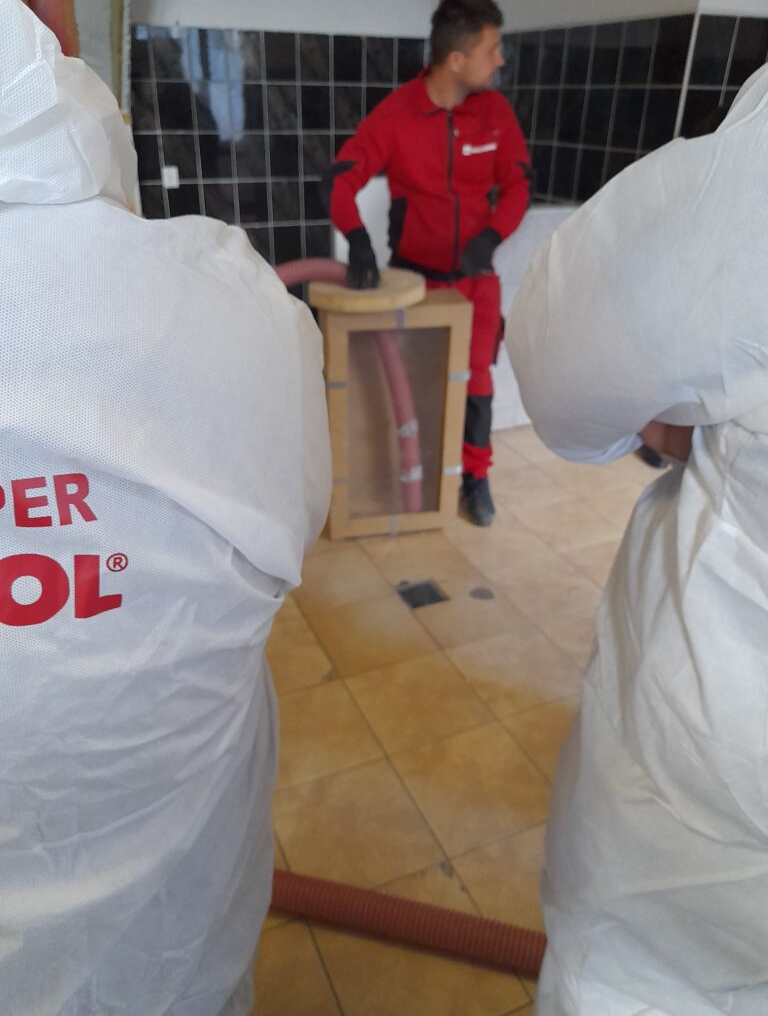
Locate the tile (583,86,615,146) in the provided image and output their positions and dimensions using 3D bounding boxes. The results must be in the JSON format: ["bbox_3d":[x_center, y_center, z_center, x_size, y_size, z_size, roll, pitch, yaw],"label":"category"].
[{"bbox_3d":[0.989,-1.795,3.403,0.010,0.250,0.200,-11,31,-21],"label":"tile"}]

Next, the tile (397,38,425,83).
[{"bbox_3d":[0.158,-2.663,4.426,0.200,0.242,0.010,-11,31,-21],"label":"tile"}]

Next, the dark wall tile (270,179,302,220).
[{"bbox_3d":[-0.594,-1.861,4.504,0.198,0.248,0.010,-11,31,-21],"label":"dark wall tile"}]

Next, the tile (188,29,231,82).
[{"bbox_3d":[-0.951,-2.450,3.990,0.198,0.248,0.010,-11,31,-21],"label":"tile"}]

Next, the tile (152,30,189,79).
[{"bbox_3d":[-1.142,-2.423,3.936,0.200,0.250,0.010,-11,31,-21],"label":"tile"}]

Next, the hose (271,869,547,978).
[{"bbox_3d":[0.040,0.854,1.528,0.680,0.077,0.080,8,30,12],"label":"hose"}]

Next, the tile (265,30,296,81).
[{"bbox_3d":[-0.584,-2.534,4.157,0.200,0.250,0.010,-11,31,-21],"label":"tile"}]

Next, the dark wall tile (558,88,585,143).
[{"bbox_3d":[0.919,-1.918,3.625,0.010,0.248,0.198,-13,32,-23],"label":"dark wall tile"}]

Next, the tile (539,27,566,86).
[{"bbox_3d":[0.846,-2.240,3.681,0.010,0.250,0.200,-12,32,-22],"label":"tile"}]

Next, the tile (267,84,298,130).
[{"bbox_3d":[-0.589,-2.313,4.280,0.200,0.250,0.010,-11,31,-21],"label":"tile"}]

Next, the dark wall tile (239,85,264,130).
[{"bbox_3d":[-0.771,-2.266,4.186,0.198,0.248,0.010,-11,31,-21],"label":"dark wall tile"}]

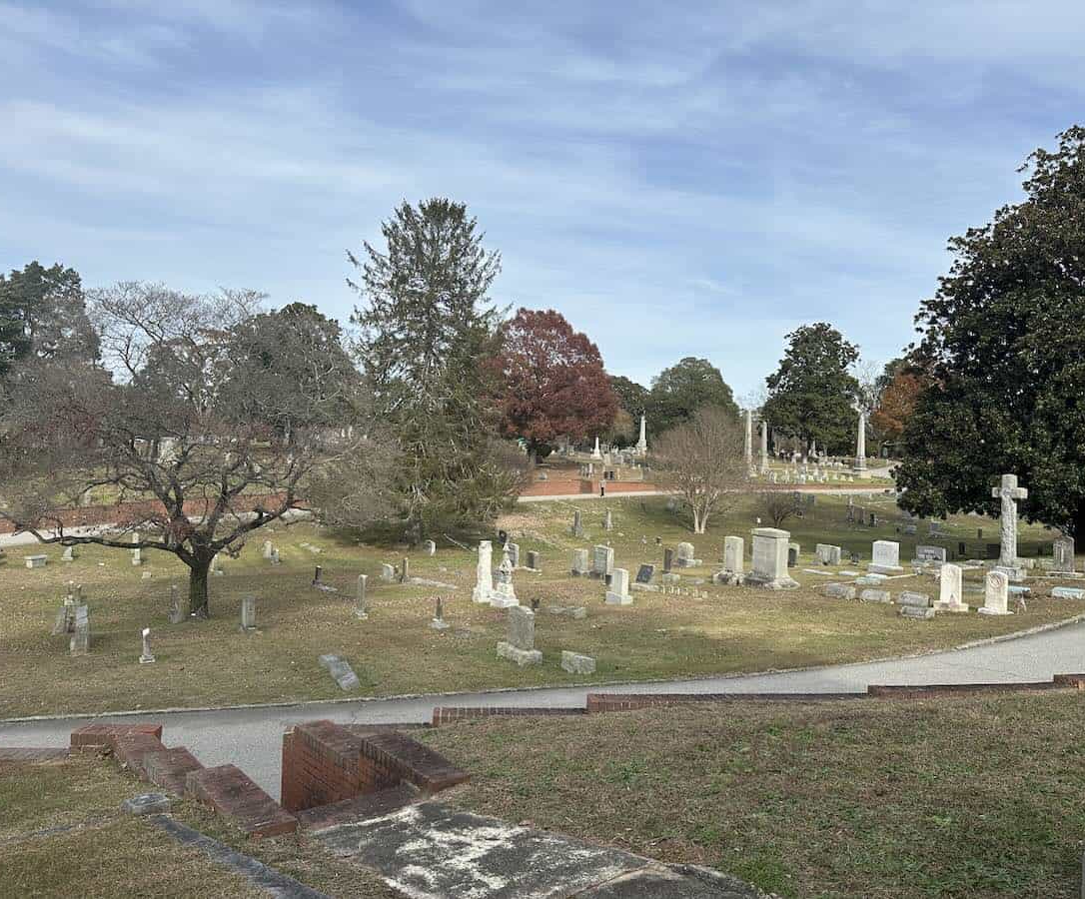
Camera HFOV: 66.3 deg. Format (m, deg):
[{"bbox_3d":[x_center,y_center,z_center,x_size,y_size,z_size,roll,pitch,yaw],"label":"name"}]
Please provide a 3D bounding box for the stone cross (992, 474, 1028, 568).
[{"bbox_3d":[10.279,1.567,18.315,0.210,2.057,0.660,1,1,-43],"label":"stone cross"}]

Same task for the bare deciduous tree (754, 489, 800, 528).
[{"bbox_3d":[13.300,3.360,47.000,2.550,2.150,2.420,1,0,0],"label":"bare deciduous tree"}]

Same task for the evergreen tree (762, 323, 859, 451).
[{"bbox_3d":[39.049,-8.726,121.000,13.234,19.197,12.944,2,1,18],"label":"evergreen tree"}]

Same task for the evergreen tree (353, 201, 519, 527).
[{"bbox_3d":[-4.960,-3.720,38.000,7.610,15.530,7.380,1,0,0],"label":"evergreen tree"}]

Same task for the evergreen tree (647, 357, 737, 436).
[{"bbox_3d":[23.360,-7.270,130.000,13.780,14.690,13.090,1,0,0],"label":"evergreen tree"}]

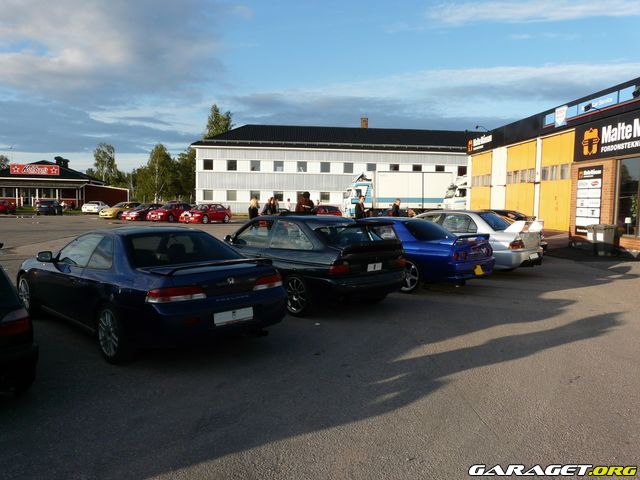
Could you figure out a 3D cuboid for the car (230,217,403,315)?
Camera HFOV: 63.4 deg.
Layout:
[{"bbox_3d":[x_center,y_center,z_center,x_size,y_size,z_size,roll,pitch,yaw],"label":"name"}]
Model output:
[{"bbox_3d":[-0.521,0.295,8.924,1.740,1.420,4.200,-2,5,-40],"label":"car"}]

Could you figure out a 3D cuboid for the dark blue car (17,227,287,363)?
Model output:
[{"bbox_3d":[-2.399,0.467,6.613,4.530,1.320,1.750,5,6,44],"label":"dark blue car"}]

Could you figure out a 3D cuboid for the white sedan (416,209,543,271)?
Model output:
[{"bbox_3d":[3.327,0.023,13.235,1.770,1.450,4.490,-3,6,-43],"label":"white sedan"}]

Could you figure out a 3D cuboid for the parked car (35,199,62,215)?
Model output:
[{"bbox_3d":[-25.800,-3.090,49.600,1.750,1.420,4.450,0,4,-13],"label":"parked car"}]

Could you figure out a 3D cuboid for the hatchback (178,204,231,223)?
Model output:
[{"bbox_3d":[-8.400,-1.970,39.000,1.740,1.410,4.330,3,4,25],"label":"hatchback"}]

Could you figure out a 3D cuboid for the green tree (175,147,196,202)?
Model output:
[{"bbox_3d":[-19.000,-8.750,75.000,4.600,9.300,4.600,1,4,0],"label":"green tree"}]

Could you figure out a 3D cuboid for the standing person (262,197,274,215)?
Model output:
[{"bbox_3d":[-1.771,-0.590,17.800,0.500,1.700,0.420,2,4,17],"label":"standing person"}]

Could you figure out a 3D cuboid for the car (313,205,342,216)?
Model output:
[{"bbox_3d":[0.273,-1.334,30.487,1.700,1.420,4.100,3,5,25],"label":"car"}]

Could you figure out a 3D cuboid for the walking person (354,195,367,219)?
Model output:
[{"bbox_3d":[1.283,-0.480,16.200,0.420,1.820,0.520,4,5,32],"label":"walking person"}]

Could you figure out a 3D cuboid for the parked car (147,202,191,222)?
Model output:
[{"bbox_3d":[-11.350,-2.140,40.500,1.750,1.410,4.300,3,4,25],"label":"parked car"}]

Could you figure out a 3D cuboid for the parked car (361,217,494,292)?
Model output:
[{"bbox_3d":[1.371,0.211,11.052,1.755,1.340,4.530,-3,6,-45],"label":"parked car"}]

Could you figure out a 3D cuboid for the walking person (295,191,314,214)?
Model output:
[{"bbox_3d":[-0.402,-0.315,14.318,0.580,1.830,0.420,3,5,25],"label":"walking person"}]

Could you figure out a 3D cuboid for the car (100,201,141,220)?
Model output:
[{"bbox_3d":[-15.900,-2.380,42.000,1.760,1.370,4.350,3,4,25],"label":"car"}]

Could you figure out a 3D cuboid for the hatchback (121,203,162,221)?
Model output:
[{"bbox_3d":[-12.701,-2.174,39.061,1.730,1.340,4.400,3,5,28],"label":"hatchback"}]

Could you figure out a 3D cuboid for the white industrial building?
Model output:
[{"bbox_3d":[4.442,-8.178,62.152,37.000,10.380,11.300,1,4,-4],"label":"white industrial building"}]

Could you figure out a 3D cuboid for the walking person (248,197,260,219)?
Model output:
[{"bbox_3d":[-2.706,-0.849,21.501,0.500,1.720,0.380,0,4,-10],"label":"walking person"}]

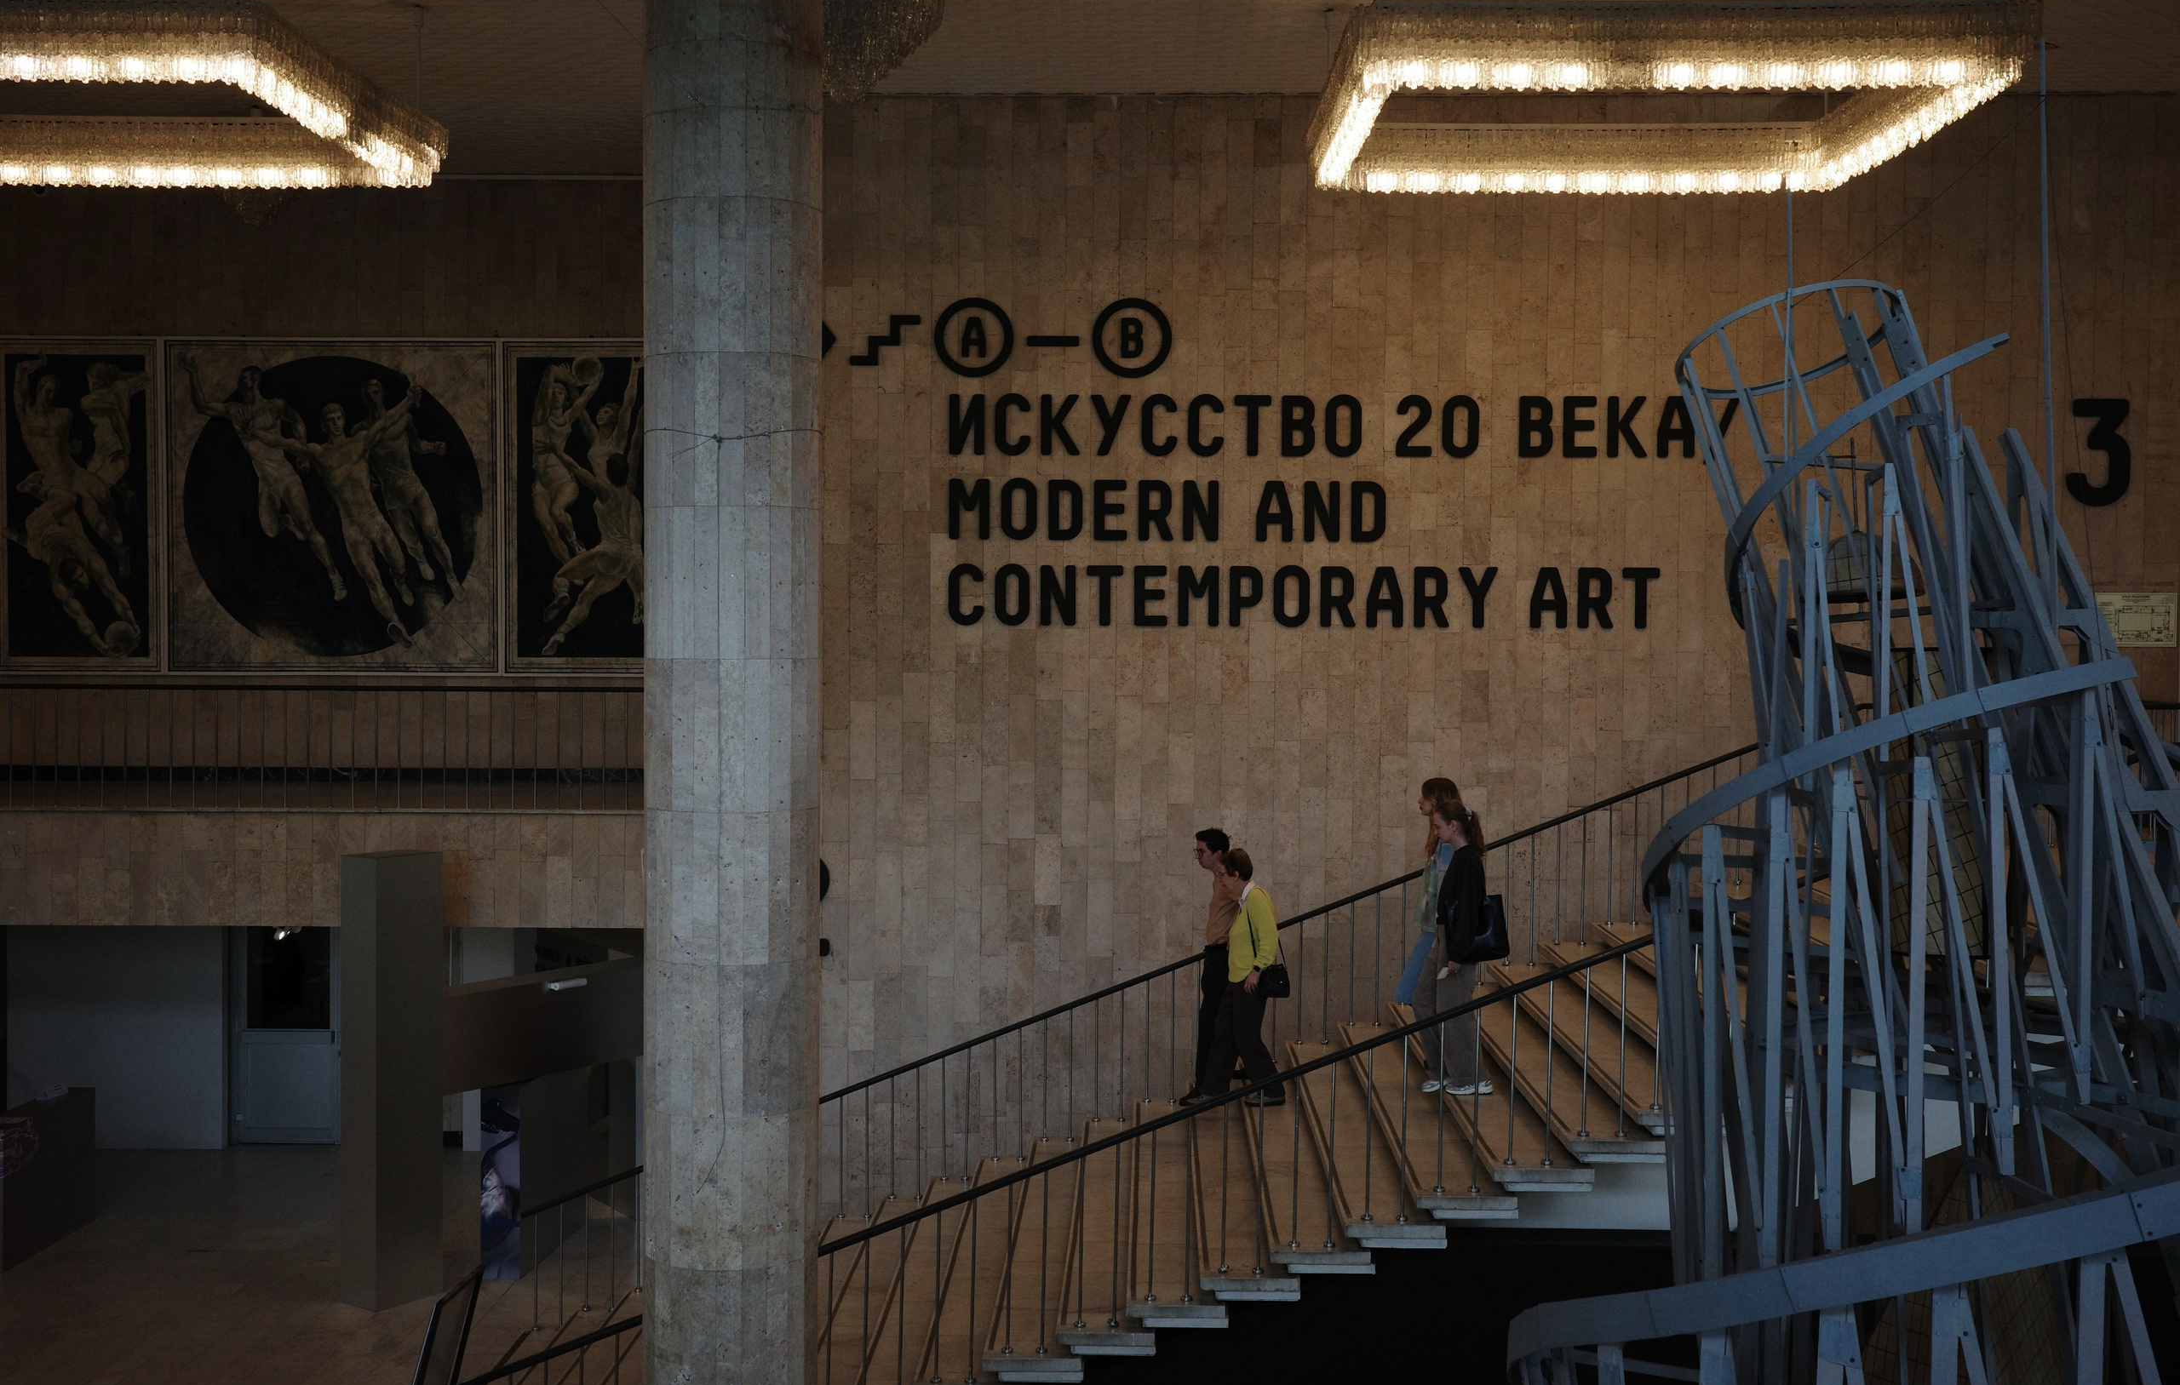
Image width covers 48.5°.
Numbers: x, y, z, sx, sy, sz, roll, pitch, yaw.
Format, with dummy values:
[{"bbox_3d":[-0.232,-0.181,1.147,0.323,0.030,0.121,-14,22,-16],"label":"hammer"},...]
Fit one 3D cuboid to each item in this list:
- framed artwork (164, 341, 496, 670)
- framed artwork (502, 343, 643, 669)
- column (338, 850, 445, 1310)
[{"bbox_3d":[-6.835,-1.679,21.818,3.005,2.976,0.100,0,2,1],"label":"framed artwork"},{"bbox_3d":[-4.507,-1.669,21.761,1.538,2.966,0.100,0,2,1],"label":"framed artwork"},{"bbox_3d":[-5.224,2.880,18.138,0.403,3.341,0.619,1,2,36],"label":"column"}]

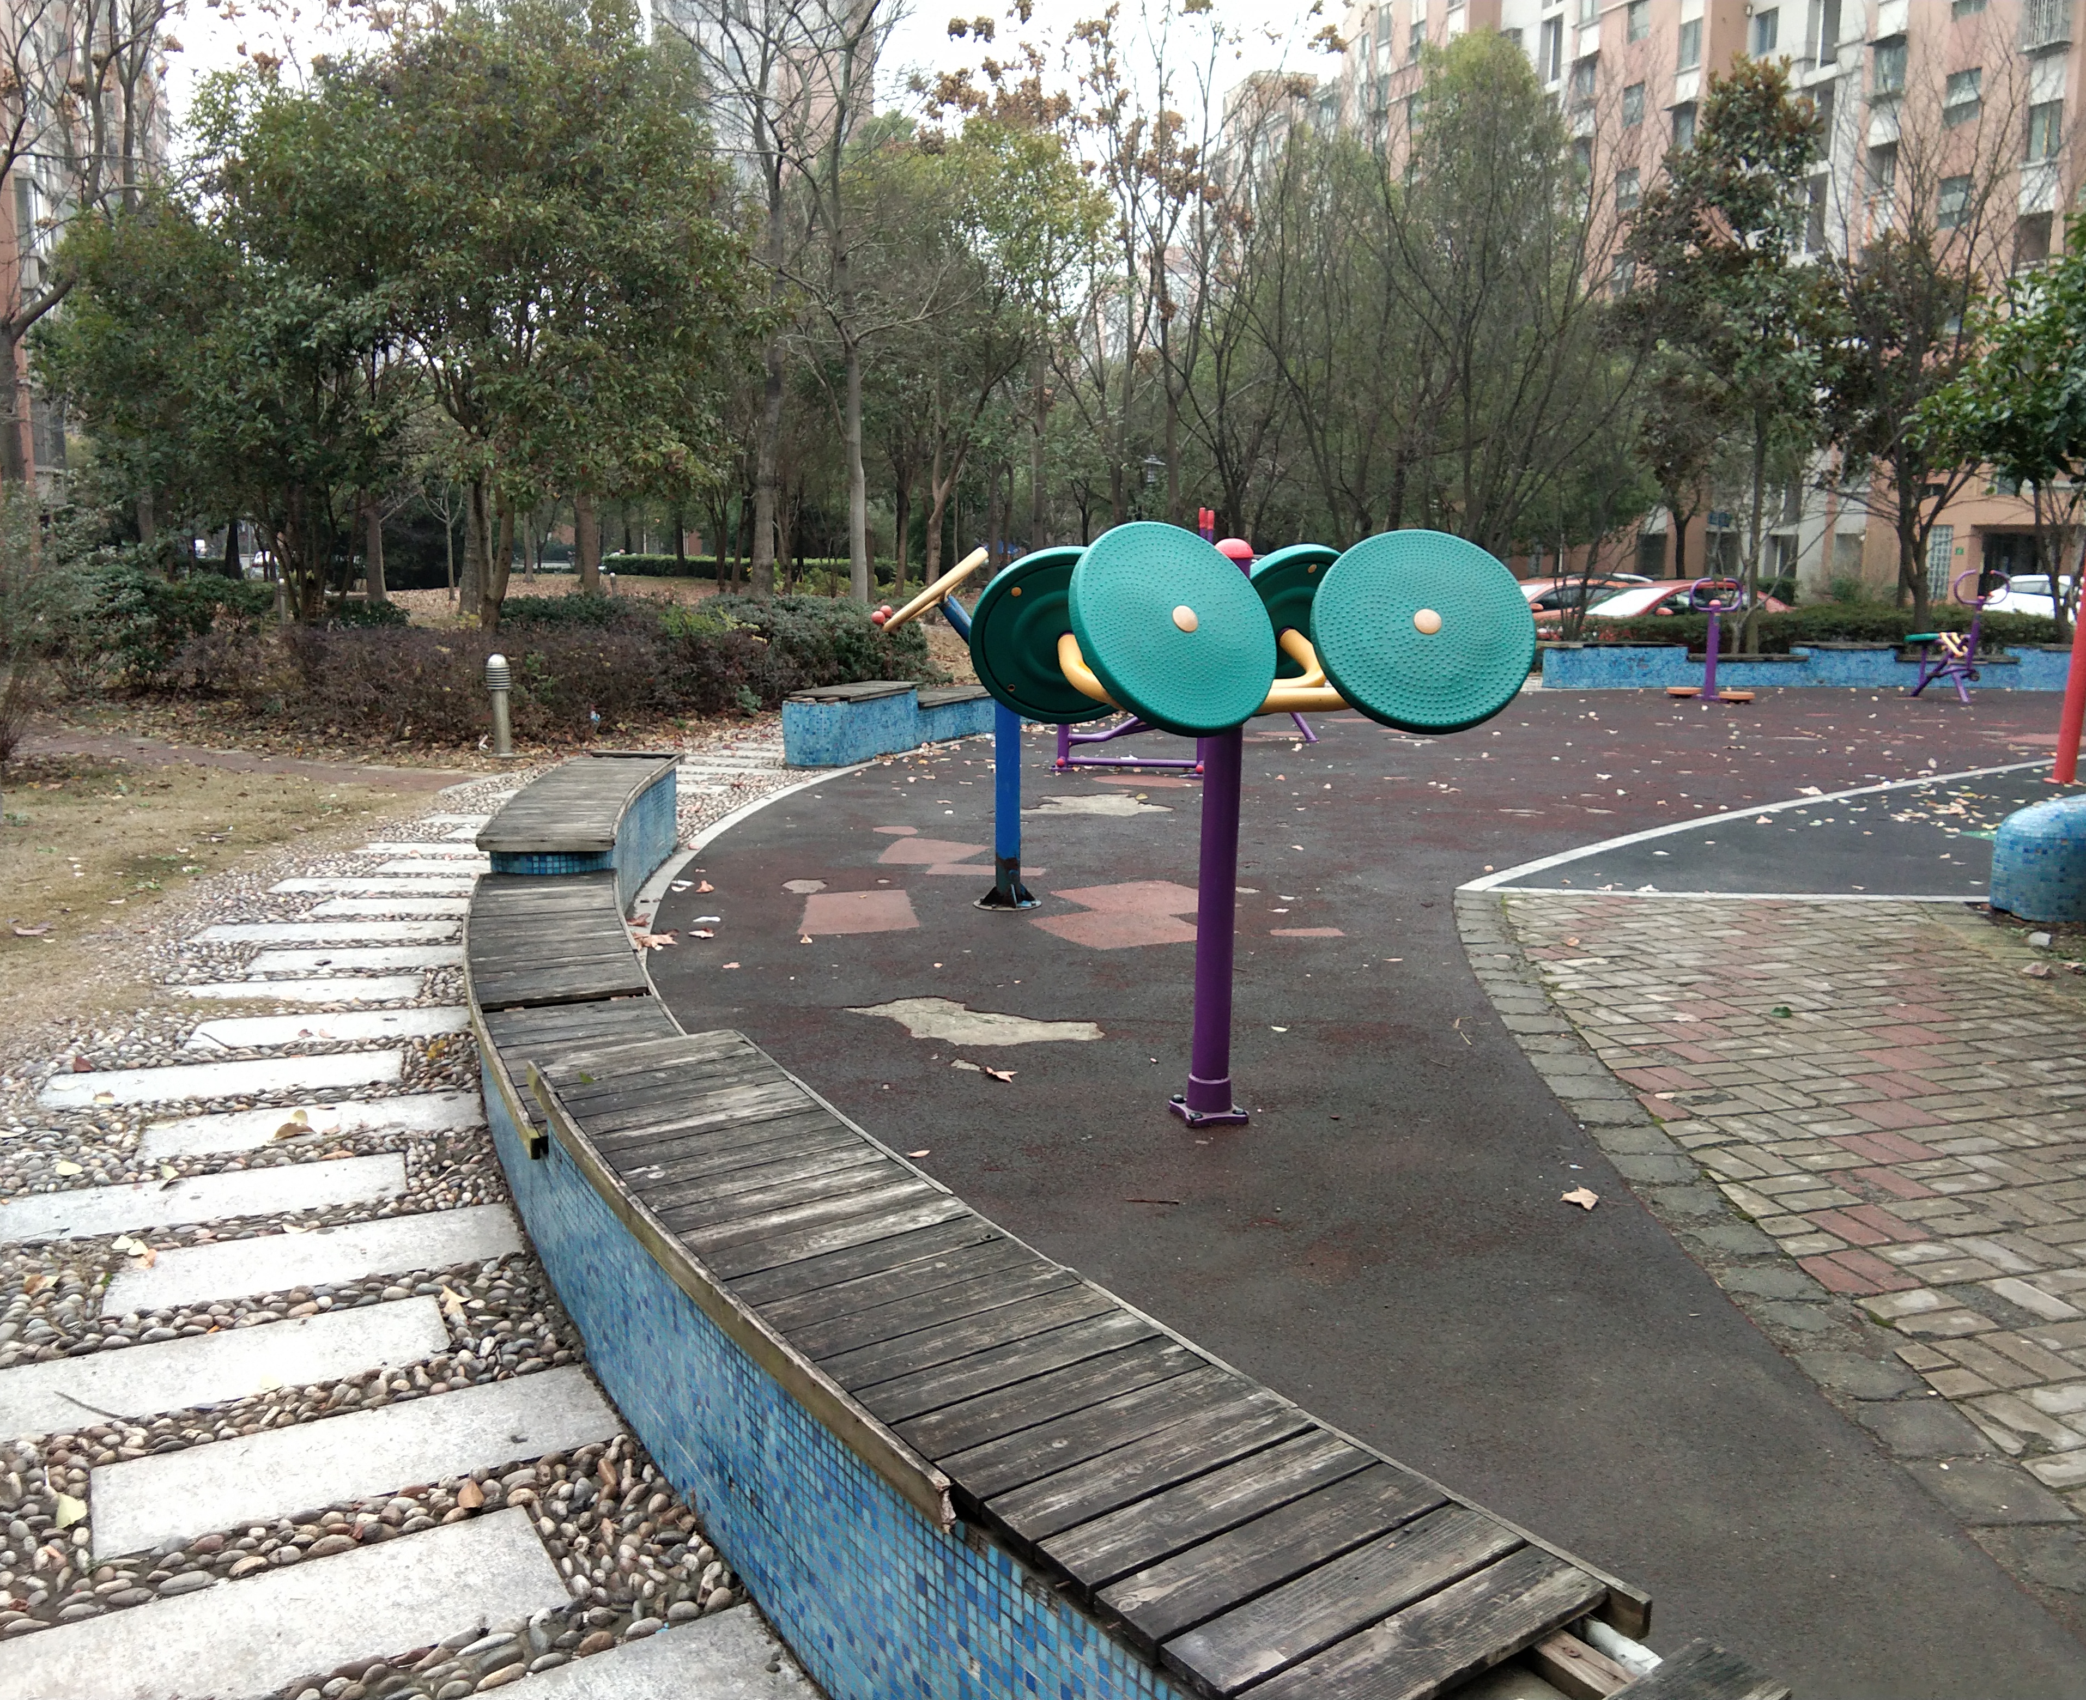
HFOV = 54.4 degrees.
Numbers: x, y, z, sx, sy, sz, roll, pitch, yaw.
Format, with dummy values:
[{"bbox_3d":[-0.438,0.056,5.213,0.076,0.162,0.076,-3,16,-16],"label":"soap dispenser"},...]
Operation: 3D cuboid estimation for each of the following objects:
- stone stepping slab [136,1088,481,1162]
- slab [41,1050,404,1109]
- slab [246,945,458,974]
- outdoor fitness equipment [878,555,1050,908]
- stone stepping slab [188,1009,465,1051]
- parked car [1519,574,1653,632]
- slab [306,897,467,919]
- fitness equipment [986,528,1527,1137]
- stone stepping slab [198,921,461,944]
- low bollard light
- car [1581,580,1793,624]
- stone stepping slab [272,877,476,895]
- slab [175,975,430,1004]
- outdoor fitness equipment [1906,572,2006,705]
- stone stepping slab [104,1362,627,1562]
[{"bbox_3d":[-1.825,0.720,5.115,0.802,0.060,0.281,-3,10,-24],"label":"stone stepping slab"},{"bbox_3d":[-2.201,0.649,5.488,0.894,0.060,0.298,-3,10,-22],"label":"slab"},{"bbox_3d":[-2.274,0.399,6.951,0.800,0.060,0.300,-1,10,-11],"label":"slab"},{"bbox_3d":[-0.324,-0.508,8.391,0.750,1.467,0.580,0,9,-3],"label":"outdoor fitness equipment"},{"bbox_3d":[-2.172,0.572,6.258,0.830,0.050,0.323,-2,9,-18],"label":"stone stepping slab"},{"bbox_3d":[8.206,-3.845,34.319,4.450,1.460,1.760,-3,10,-24],"label":"parked car"},{"bbox_3d":[-2.501,0.256,8.227,0.800,0.050,0.323,0,9,-6],"label":"slab"},{"bbox_3d":[0.438,-0.059,5.022,1.100,1.480,1.150,-1,10,-14],"label":"fitness equipment"},{"bbox_3d":[-2.694,0.336,7.706,0.930,0.050,0.315,-1,9,-9],"label":"stone stepping slab"},{"bbox_3d":[-3.417,-0.927,12.845,0.155,0.670,0.155,1,9,0],"label":"low bollard light"},{"bbox_3d":[10.900,-4.030,35.700,4.500,1.460,1.780,-3,10,-21],"label":"car"},{"bbox_3d":[-2.796,0.176,8.702,0.920,0.050,0.323,0,9,-6],"label":"stone stepping slab"},{"bbox_3d":[-2.524,0.491,6.739,0.890,0.050,0.288,-1,9,-11],"label":"slab"},{"bbox_3d":[8.311,-1.975,18.399,0.520,1.240,0.980,-7,12,-40],"label":"outdoor fitness equipment"},{"bbox_3d":[-1.137,1.037,3.418,0.840,0.050,0.314,-5,11,-32],"label":"stone stepping slab"}]

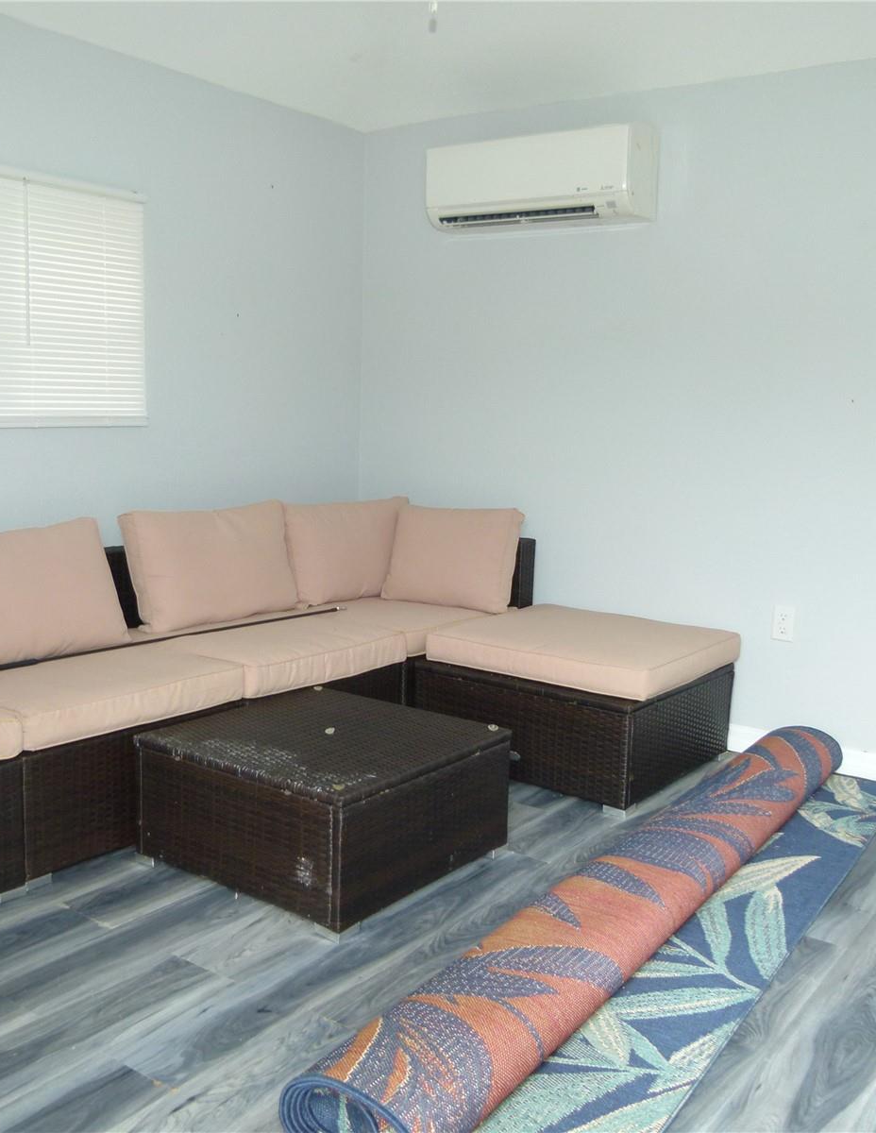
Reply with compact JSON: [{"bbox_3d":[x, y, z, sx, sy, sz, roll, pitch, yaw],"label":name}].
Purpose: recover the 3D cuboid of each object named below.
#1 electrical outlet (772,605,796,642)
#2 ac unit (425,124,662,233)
[{"bbox_3d":[1.151,0.191,3.632,0.070,0.115,0.010,7,11,34],"label":"electrical outlet"},{"bbox_3d":[0.352,-1.349,3.831,0.800,0.290,0.236,7,11,34],"label":"ac unit"}]

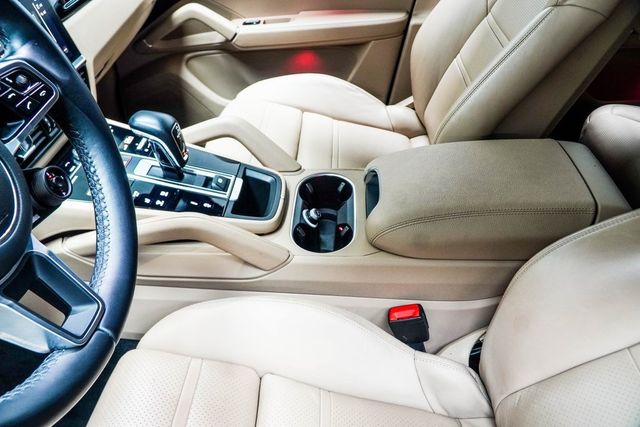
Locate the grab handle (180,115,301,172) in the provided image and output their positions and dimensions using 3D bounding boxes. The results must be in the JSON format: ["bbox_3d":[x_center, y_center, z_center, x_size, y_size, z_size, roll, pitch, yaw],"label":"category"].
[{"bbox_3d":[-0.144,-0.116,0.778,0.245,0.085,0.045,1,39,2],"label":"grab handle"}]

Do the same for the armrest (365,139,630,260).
[{"bbox_3d":[0.228,-0.029,0.675,0.335,0.072,0.210,1,39,2],"label":"armrest"}]

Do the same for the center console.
[{"bbox_3d":[-0.199,-0.034,0.686,0.288,0.058,0.172,13,39,-7],"label":"center console"}]

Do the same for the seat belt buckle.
[{"bbox_3d":[0.118,0.156,0.638,0.042,0.070,0.026,-14,37,14],"label":"seat belt buckle"}]

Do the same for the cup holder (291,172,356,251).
[{"bbox_3d":[0.006,0.020,0.723,0.092,0.072,0.180,1,39,2],"label":"cup holder"}]

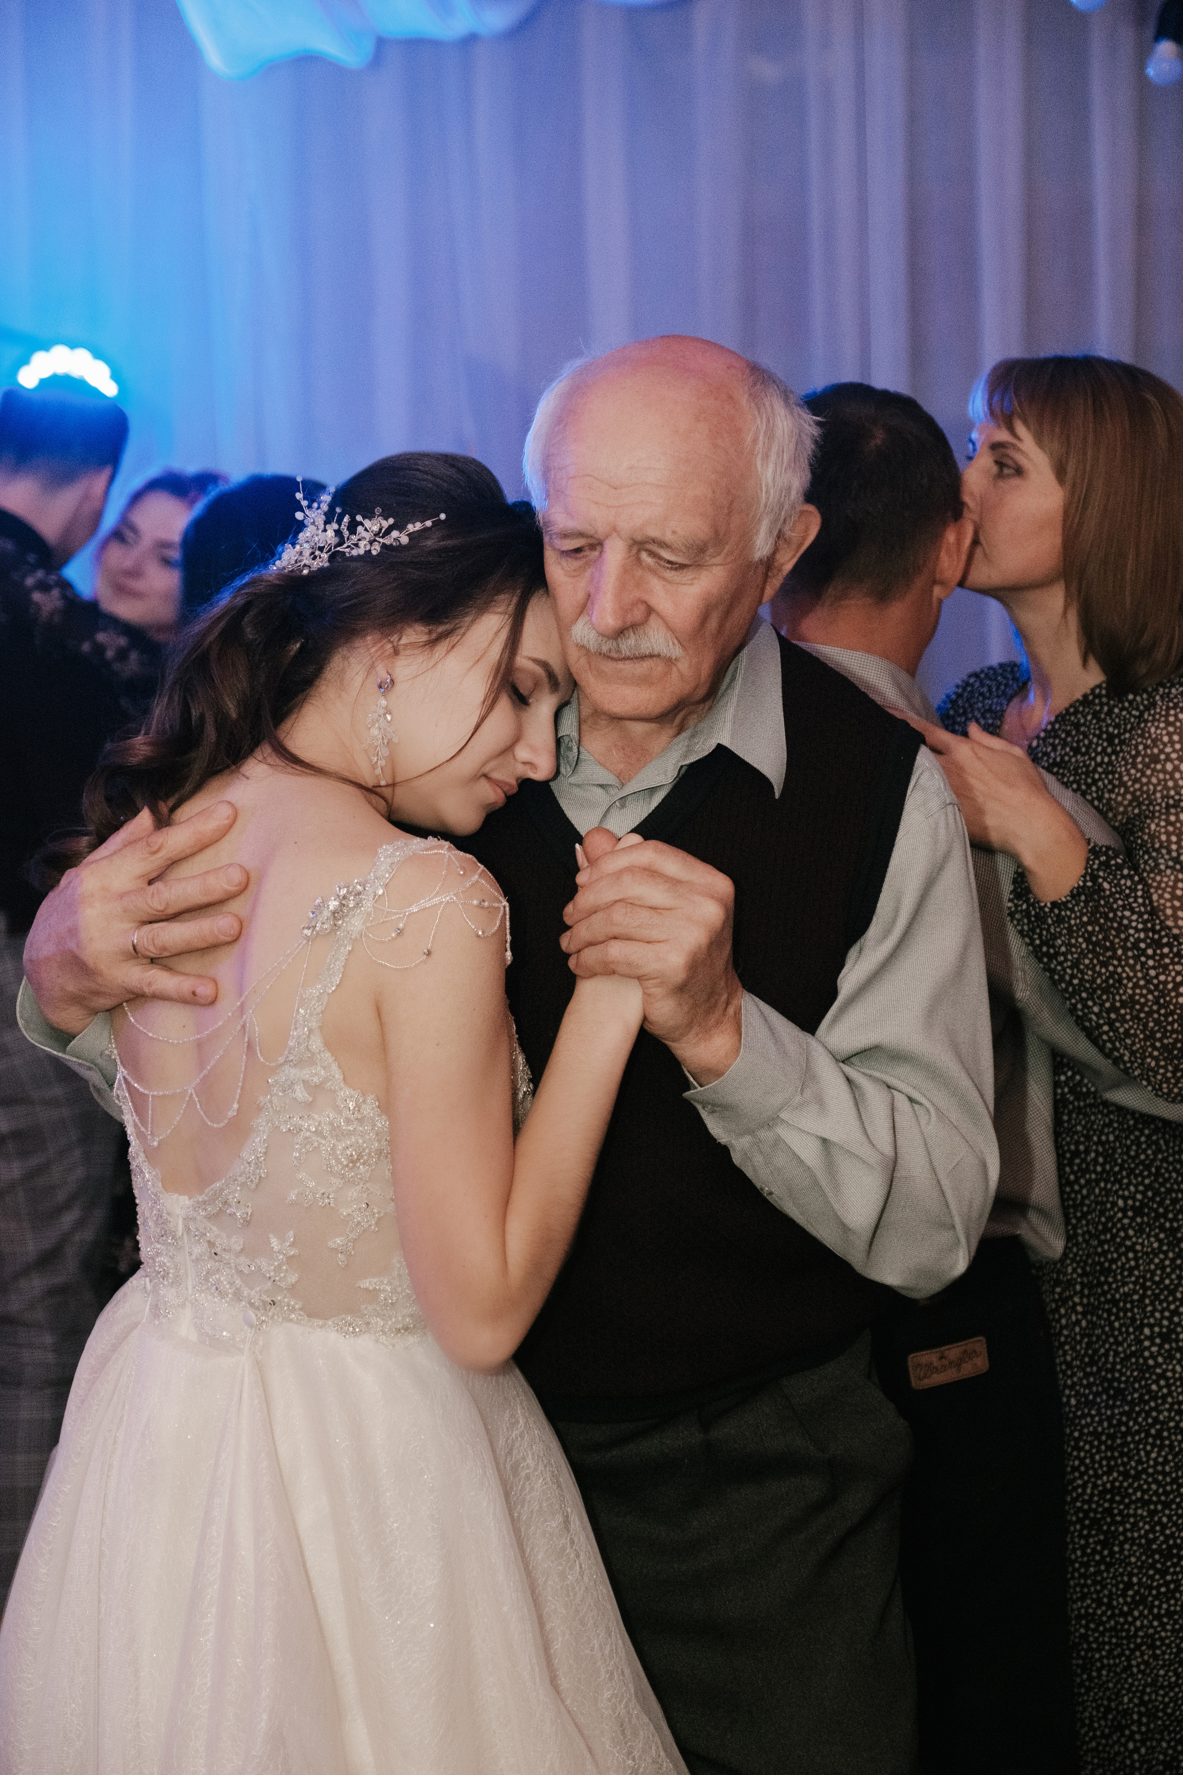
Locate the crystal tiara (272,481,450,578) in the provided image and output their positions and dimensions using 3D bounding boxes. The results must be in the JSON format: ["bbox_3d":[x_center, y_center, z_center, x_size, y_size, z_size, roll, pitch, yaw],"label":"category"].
[{"bbox_3d":[-0.143,-0.219,2.060,0.110,0.045,0.045,-16,-18,20],"label":"crystal tiara"}]

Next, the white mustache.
[{"bbox_3d":[0.022,-0.156,2.085,0.075,0.026,0.028,9,19,22],"label":"white mustache"}]

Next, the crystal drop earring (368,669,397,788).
[{"bbox_3d":[-0.126,-0.097,2.030,0.018,0.070,0.012,2,3,14],"label":"crystal drop earring"}]

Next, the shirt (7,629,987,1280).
[{"bbox_3d":[-0.007,0.096,2.143,0.534,0.534,0.506,1,4,18],"label":"shirt"}]

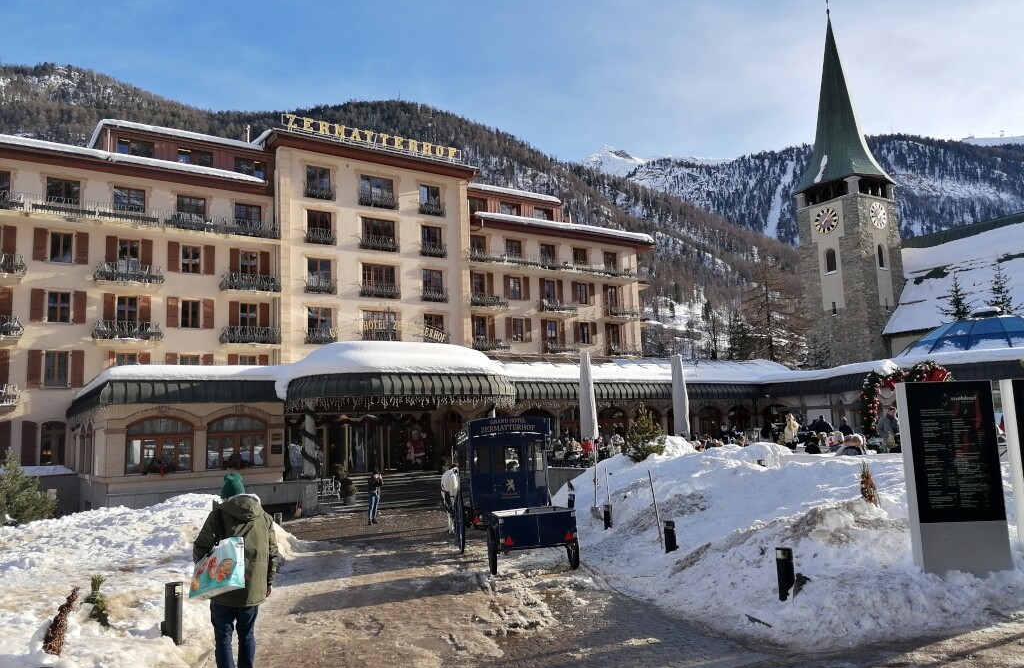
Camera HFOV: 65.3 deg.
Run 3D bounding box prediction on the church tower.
[{"bbox_3d":[32.035,-11.278,76.435,6.900,40.980,6.900,3,-9,-34],"label":"church tower"}]

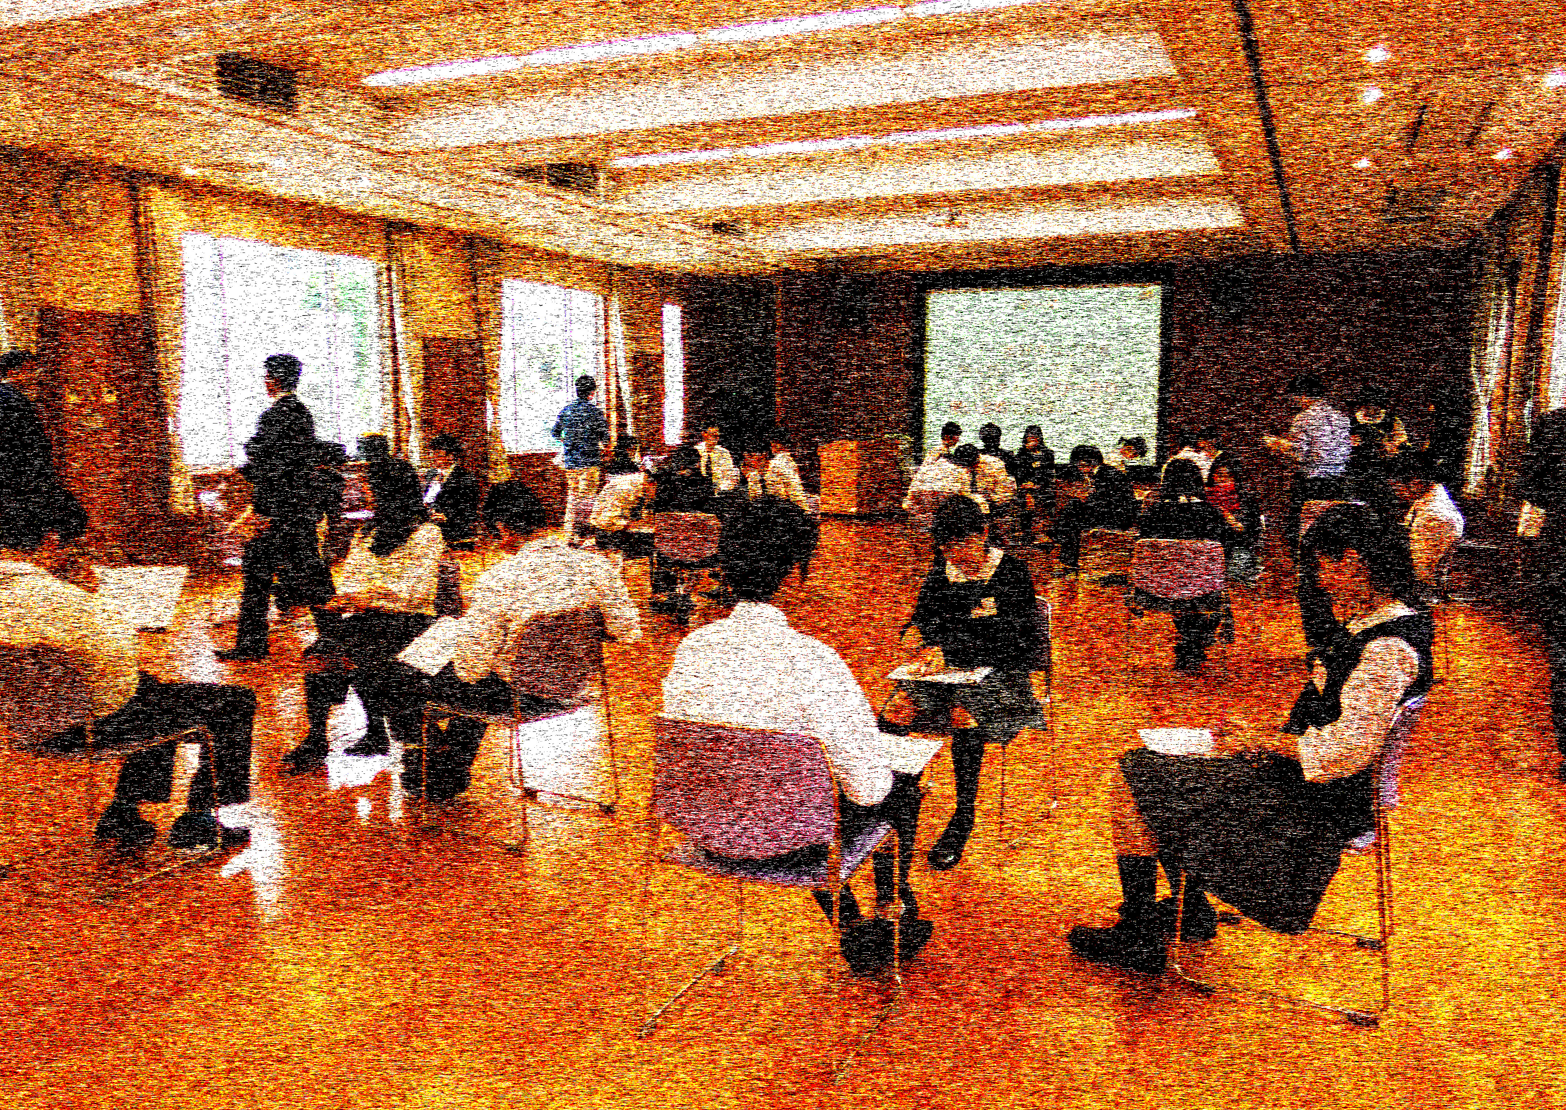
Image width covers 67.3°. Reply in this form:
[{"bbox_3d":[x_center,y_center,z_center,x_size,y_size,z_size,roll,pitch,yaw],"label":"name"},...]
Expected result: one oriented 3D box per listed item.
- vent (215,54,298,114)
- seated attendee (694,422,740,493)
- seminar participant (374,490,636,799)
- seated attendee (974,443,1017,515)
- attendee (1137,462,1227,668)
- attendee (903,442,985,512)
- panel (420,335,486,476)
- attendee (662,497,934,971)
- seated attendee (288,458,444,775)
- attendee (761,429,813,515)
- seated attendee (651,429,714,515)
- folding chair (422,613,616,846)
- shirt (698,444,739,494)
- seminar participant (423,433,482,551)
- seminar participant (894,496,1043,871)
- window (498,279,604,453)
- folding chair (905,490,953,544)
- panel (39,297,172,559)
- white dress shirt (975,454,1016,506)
[{"bbox_3d":[-3.369,-3.041,7.540,0.050,0.275,0.590,4,8,25],"label":"vent"},{"bbox_3d":[-0.635,-0.506,10.324,0.500,1.270,0.800,6,9,33],"label":"seated attendee"},{"bbox_3d":[-1.013,0.342,4.183,0.800,1.200,0.570,4,8,25],"label":"seminar participant"},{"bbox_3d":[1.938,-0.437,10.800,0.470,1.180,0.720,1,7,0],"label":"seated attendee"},{"bbox_3d":[2.200,0.048,6.631,0.460,1.200,0.700,1,8,6],"label":"attendee"},{"bbox_3d":[1.344,-0.366,9.836,0.530,1.160,0.780,4,8,22],"label":"attendee"},{"bbox_3d":[-3.606,-1.266,12.950,0.050,2.120,0.990,4,8,25],"label":"panel"},{"bbox_3d":[0.075,0.491,2.991,0.530,1.240,0.740,4,8,23],"label":"attendee"},{"bbox_3d":[-1.792,0.213,5.024,0.760,1.220,0.500,-6,10,-41],"label":"seated attendee"},{"bbox_3d":[-0.059,-0.473,10.400,0.780,1.290,0.470,2,7,8],"label":"attendee"},{"bbox_3d":[-0.639,-0.149,7.829,0.480,1.220,0.740,0,8,-3],"label":"seated attendee"},{"bbox_3d":[-0.924,0.558,4.135,0.535,0.775,0.510,4,8,25],"label":"folding chair"},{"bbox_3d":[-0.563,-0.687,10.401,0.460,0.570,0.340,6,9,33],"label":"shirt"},{"bbox_3d":[-2.503,-0.291,8.800,0.480,1.250,0.760,7,9,40],"label":"seminar participant"},{"bbox_3d":[0.611,0.391,4.035,0.480,1.180,0.740,4,8,25],"label":"seminar participant"},{"bbox_3d":[-2.812,-2.269,14.554,0.080,2.005,2.100,4,8,25],"label":"window"},{"bbox_3d":[1.262,-0.158,9.702,0.480,0.780,0.530,2,8,14],"label":"folding chair"},{"bbox_3d":[-5.328,-0.832,9.268,0.050,2.120,0.974,4,8,25],"label":"panel"},{"bbox_3d":[1.896,-0.643,10.404,0.340,0.570,0.450,-6,10,-40],"label":"white dress shirt"}]

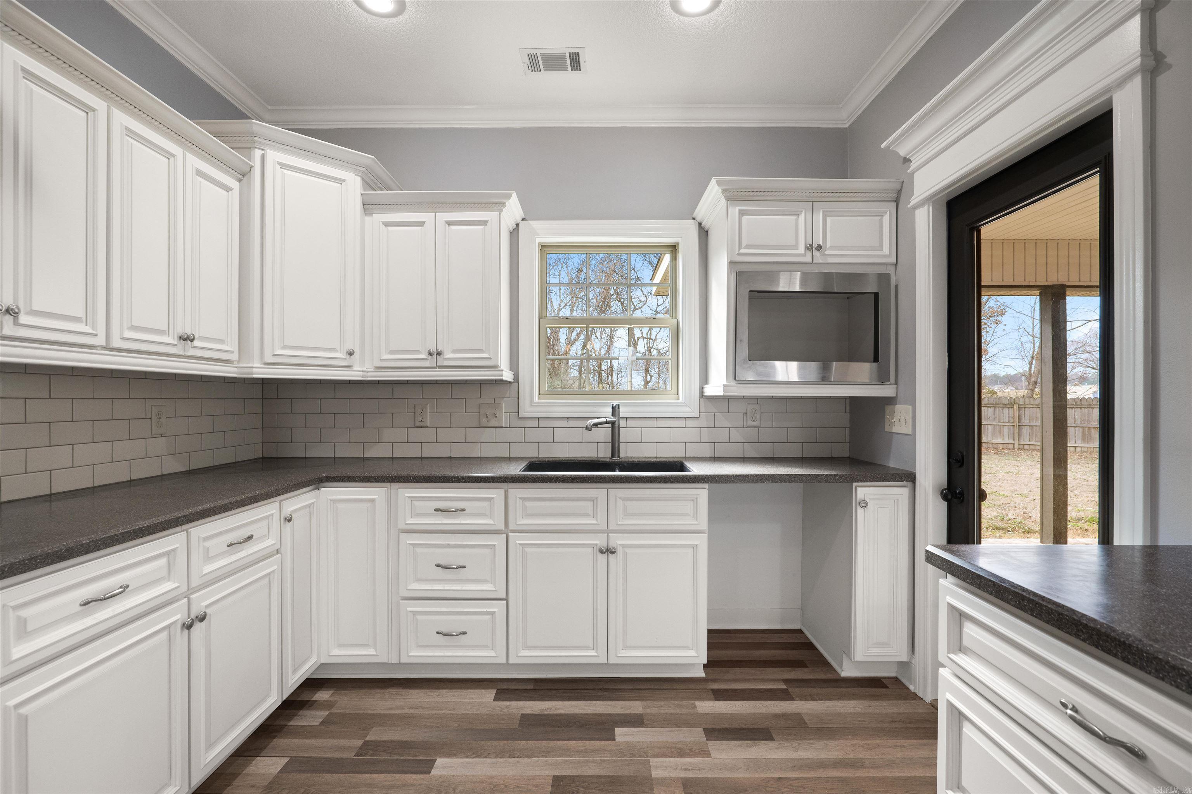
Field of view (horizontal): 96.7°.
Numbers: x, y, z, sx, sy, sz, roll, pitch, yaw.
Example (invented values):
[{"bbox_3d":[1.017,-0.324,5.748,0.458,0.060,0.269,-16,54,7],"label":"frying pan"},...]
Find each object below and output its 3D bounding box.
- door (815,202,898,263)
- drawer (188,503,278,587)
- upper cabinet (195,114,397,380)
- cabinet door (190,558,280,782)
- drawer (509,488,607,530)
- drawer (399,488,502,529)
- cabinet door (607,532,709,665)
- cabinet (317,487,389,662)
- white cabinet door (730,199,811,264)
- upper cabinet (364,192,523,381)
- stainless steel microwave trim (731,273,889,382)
[{"bbox_3d":[1.168,-0.739,2.392,0.377,0.274,0.025,0,0,0],"label":"door"},{"bbox_3d":[-1.406,0.469,1.730,0.480,0.166,0.435,0,0,0],"label":"drawer"},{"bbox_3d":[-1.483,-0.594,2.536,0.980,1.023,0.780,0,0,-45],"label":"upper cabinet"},{"bbox_3d":[-1.170,0.845,1.727,0.025,0.545,0.437,0,0,0],"label":"cabinet door"},{"bbox_3d":[-0.160,0.475,2.481,0.419,0.172,0.480,0,0,0],"label":"drawer"},{"bbox_3d":[-0.604,0.470,2.420,0.446,0.170,0.460,0,0,0],"label":"drawer"},{"bbox_3d":[0.262,0.850,2.237,0.414,0.546,0.025,0,0,0],"label":"cabinet door"},{"bbox_3d":[-1.010,0.746,2.223,0.293,0.735,0.028,0,0,0],"label":"cabinet"},{"bbox_3d":[0.787,-0.745,2.392,0.375,0.273,0.025,0,0,0],"label":"white cabinet door"},{"bbox_3d":[-0.747,-0.521,2.660,0.730,0.877,0.360,0,0,0],"label":"upper cabinet"},{"bbox_3d":[0.963,-0.308,2.363,0.686,0.486,0.042,0,0,0],"label":"stainless steel microwave trim"}]

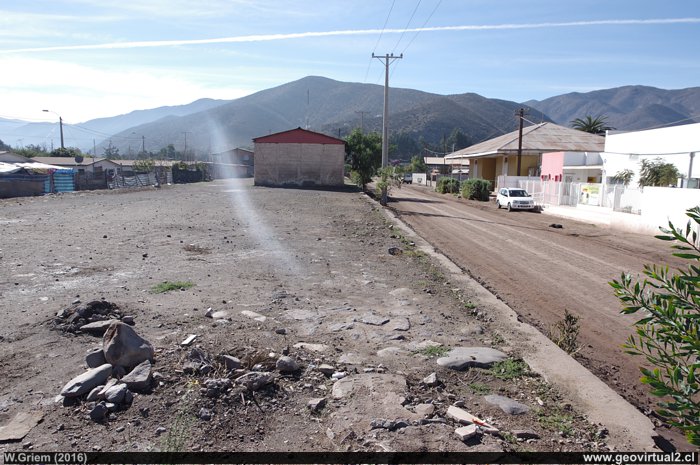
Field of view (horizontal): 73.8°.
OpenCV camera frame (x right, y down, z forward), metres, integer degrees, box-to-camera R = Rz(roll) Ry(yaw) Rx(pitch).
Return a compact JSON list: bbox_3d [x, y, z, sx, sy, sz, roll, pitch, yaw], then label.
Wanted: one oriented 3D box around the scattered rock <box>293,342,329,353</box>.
[{"bbox_3d":[-0.364,1.068,4.333,0.330,0.050,0.150,1,7,-2],"label":"scattered rock"}]

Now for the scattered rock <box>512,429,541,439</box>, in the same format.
[{"bbox_3d":[1.118,1.274,2.955,0.165,0.040,0.080,1,7,-2],"label":"scattered rock"}]

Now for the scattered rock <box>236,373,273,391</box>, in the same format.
[{"bbox_3d":[-0.864,1.342,4.203,0.343,0.130,0.206,0,8,0],"label":"scattered rock"}]

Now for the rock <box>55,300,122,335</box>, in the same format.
[{"bbox_3d":[-3.186,1.029,5.684,0.700,0.280,0.680,0,8,0],"label":"rock"}]

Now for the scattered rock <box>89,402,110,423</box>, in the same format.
[{"bbox_3d":[-1.824,1.305,3.380,0.130,0.115,0.125,-4,8,-28],"label":"scattered rock"}]

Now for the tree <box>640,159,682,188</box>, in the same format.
[{"bbox_3d":[15.970,-2.297,24.191,2.200,3.000,2.200,1,7,0],"label":"tree"}]

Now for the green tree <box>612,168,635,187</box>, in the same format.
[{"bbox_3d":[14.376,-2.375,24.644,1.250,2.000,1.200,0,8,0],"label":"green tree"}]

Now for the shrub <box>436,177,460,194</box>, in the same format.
[{"bbox_3d":[12.257,-5.824,58.000,2.900,2.150,2.600,0,7,0],"label":"shrub"}]

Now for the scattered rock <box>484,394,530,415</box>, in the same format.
[{"bbox_3d":[1.121,1.221,3.322,0.300,0.050,0.170,7,9,38],"label":"scattered rock"}]

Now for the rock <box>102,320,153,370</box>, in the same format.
[{"bbox_3d":[-2.043,1.033,4.300,0.440,0.380,0.370,-3,7,-26],"label":"rock"}]

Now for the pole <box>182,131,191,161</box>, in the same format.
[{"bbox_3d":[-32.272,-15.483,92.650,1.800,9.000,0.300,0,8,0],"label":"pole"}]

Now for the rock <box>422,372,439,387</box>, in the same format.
[{"bbox_3d":[0.678,1.232,3.920,0.116,0.083,0.089,1,7,0],"label":"rock"}]

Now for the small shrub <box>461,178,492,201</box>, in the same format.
[{"bbox_3d":[12.484,-4.214,46.000,2.900,2.150,2.600,0,7,0],"label":"small shrub"}]

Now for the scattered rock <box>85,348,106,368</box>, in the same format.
[{"bbox_3d":[-2.295,1.136,4.220,0.200,0.160,0.180,-4,8,-28],"label":"scattered rock"}]

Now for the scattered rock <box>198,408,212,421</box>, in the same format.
[{"bbox_3d":[-1.030,1.298,3.324,0.079,0.061,0.069,1,7,0],"label":"scattered rock"}]

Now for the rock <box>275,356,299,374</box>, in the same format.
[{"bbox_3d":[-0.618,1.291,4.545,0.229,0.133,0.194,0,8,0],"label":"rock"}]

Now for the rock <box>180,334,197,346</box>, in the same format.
[{"bbox_3d":[-1.825,1.227,5.286,0.094,0.045,0.209,7,11,39],"label":"rock"}]

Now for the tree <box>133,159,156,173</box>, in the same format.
[{"bbox_3d":[-22.153,-6.325,50.031,2.400,3.180,2.200,1,7,-2],"label":"tree"}]

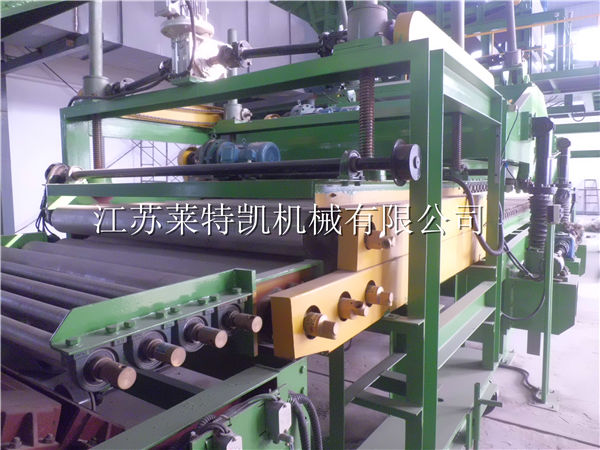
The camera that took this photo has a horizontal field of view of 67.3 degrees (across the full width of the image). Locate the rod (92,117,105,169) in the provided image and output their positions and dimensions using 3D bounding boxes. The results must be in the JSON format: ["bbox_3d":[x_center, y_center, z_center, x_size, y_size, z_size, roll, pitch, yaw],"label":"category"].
[{"bbox_3d":[-1.769,-0.712,3.962,0.078,0.490,0.078,3,6,34],"label":"rod"}]

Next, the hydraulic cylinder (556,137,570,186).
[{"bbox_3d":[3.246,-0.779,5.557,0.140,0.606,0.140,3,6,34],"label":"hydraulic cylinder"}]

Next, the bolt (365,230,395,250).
[{"bbox_3d":[0.333,0.064,1.867,0.102,0.076,0.076,3,7,35],"label":"bolt"}]

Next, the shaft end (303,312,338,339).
[{"bbox_3d":[0.095,0.436,1.951,0.128,0.092,0.092,3,6,34],"label":"shaft end"}]

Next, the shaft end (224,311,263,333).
[{"bbox_3d":[-0.219,0.367,1.713,0.145,0.061,0.061,3,6,34],"label":"shaft end"}]

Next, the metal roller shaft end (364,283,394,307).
[{"bbox_3d":[0.432,0.385,2.445,0.120,0.095,0.095,3,6,34],"label":"metal roller shaft end"}]

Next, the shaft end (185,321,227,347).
[{"bbox_3d":[-0.324,0.382,1.561,0.145,0.061,0.061,3,6,34],"label":"shaft end"}]

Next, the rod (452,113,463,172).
[{"bbox_3d":[1.391,-0.724,3.969,0.077,0.510,0.077,3,6,34],"label":"rod"}]

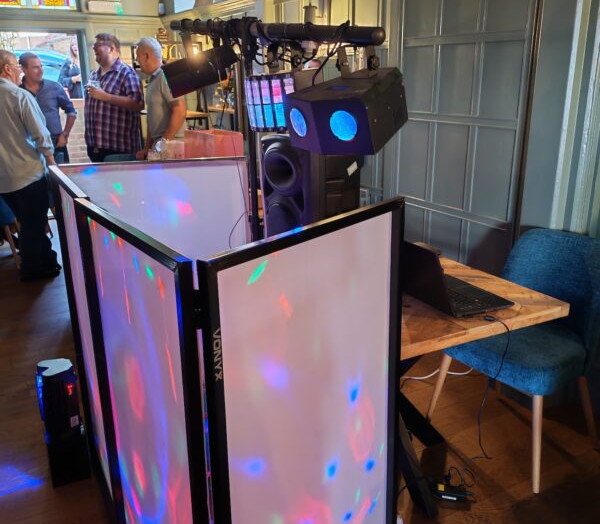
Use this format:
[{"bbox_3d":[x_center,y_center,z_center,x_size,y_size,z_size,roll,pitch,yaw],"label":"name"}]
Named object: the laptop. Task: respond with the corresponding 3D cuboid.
[{"bbox_3d":[0.496,0.016,2.206,0.345,0.235,0.385,-10,19,-27],"label":"laptop"}]

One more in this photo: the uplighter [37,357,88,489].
[{"bbox_3d":[-0.935,0.632,2.457,0.145,0.460,0.140,-10,19,-27],"label":"uplighter"}]

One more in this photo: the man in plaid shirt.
[{"bbox_3d":[-1.446,-0.883,5.088,0.430,1.840,0.520,-11,19,-29],"label":"man in plaid shirt"}]

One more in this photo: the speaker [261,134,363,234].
[{"bbox_3d":[0.051,-0.245,2.527,0.280,0.560,0.320,-15,22,-38],"label":"speaker"}]

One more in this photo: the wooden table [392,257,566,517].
[{"bbox_3d":[0.318,0.438,2.518,0.850,0.750,1.045,-10,19,-27],"label":"wooden table"}]

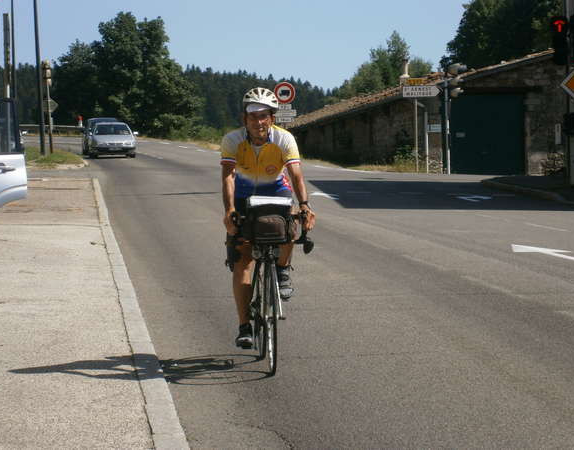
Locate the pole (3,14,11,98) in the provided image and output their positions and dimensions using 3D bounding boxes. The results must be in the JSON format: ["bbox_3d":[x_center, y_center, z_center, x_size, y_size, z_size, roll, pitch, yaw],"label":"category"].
[{"bbox_3d":[-10.884,-5.331,88.000,0.230,5.800,0.230,-2,3,0],"label":"pole"}]

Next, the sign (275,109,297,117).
[{"bbox_3d":[-0.019,-4.332,87.000,0.830,0.280,0.050,-2,3,0],"label":"sign"}]

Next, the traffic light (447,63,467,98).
[{"bbox_3d":[4.705,-3.976,62.000,0.460,0.980,0.360,-1,3,9],"label":"traffic light"}]

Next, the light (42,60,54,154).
[{"bbox_3d":[-9.016,-4.432,85.000,0.400,3.500,0.420,-1,3,3],"label":"light"}]

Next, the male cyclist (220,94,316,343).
[{"bbox_3d":[-0.114,-0.046,13.900,0.570,1.620,0.850,-2,3,-5],"label":"male cyclist"}]

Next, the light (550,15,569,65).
[{"bbox_3d":[5.744,-3.889,47.500,0.380,1.010,0.380,-2,3,2],"label":"light"}]

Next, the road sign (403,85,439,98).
[{"bbox_3d":[3.715,-3.660,62.000,1.030,0.310,0.050,-2,3,0],"label":"road sign"}]

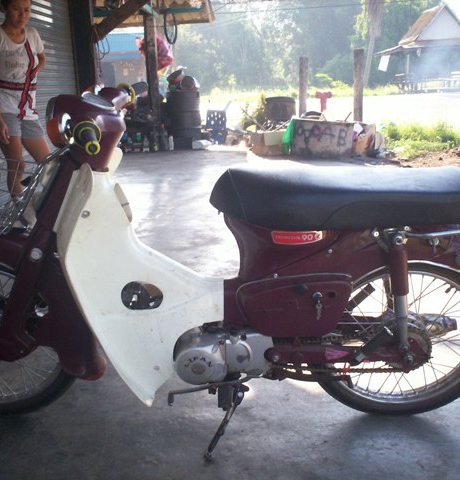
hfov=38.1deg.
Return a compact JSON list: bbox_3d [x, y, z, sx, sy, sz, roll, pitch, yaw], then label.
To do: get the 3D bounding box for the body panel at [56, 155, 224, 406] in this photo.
[{"bbox_3d":[-0.222,0.057,1.824,0.410,0.680,0.420,1,25,-2],"label":"body panel"}]

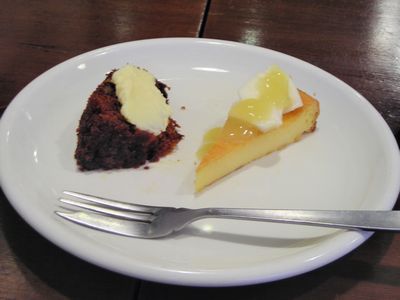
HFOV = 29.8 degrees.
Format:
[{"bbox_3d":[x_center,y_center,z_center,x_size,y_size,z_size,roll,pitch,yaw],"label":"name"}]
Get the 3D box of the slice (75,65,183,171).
[{"bbox_3d":[-0.039,-0.021,0.445,0.062,0.043,0.064,3,37,-6],"label":"slice"}]

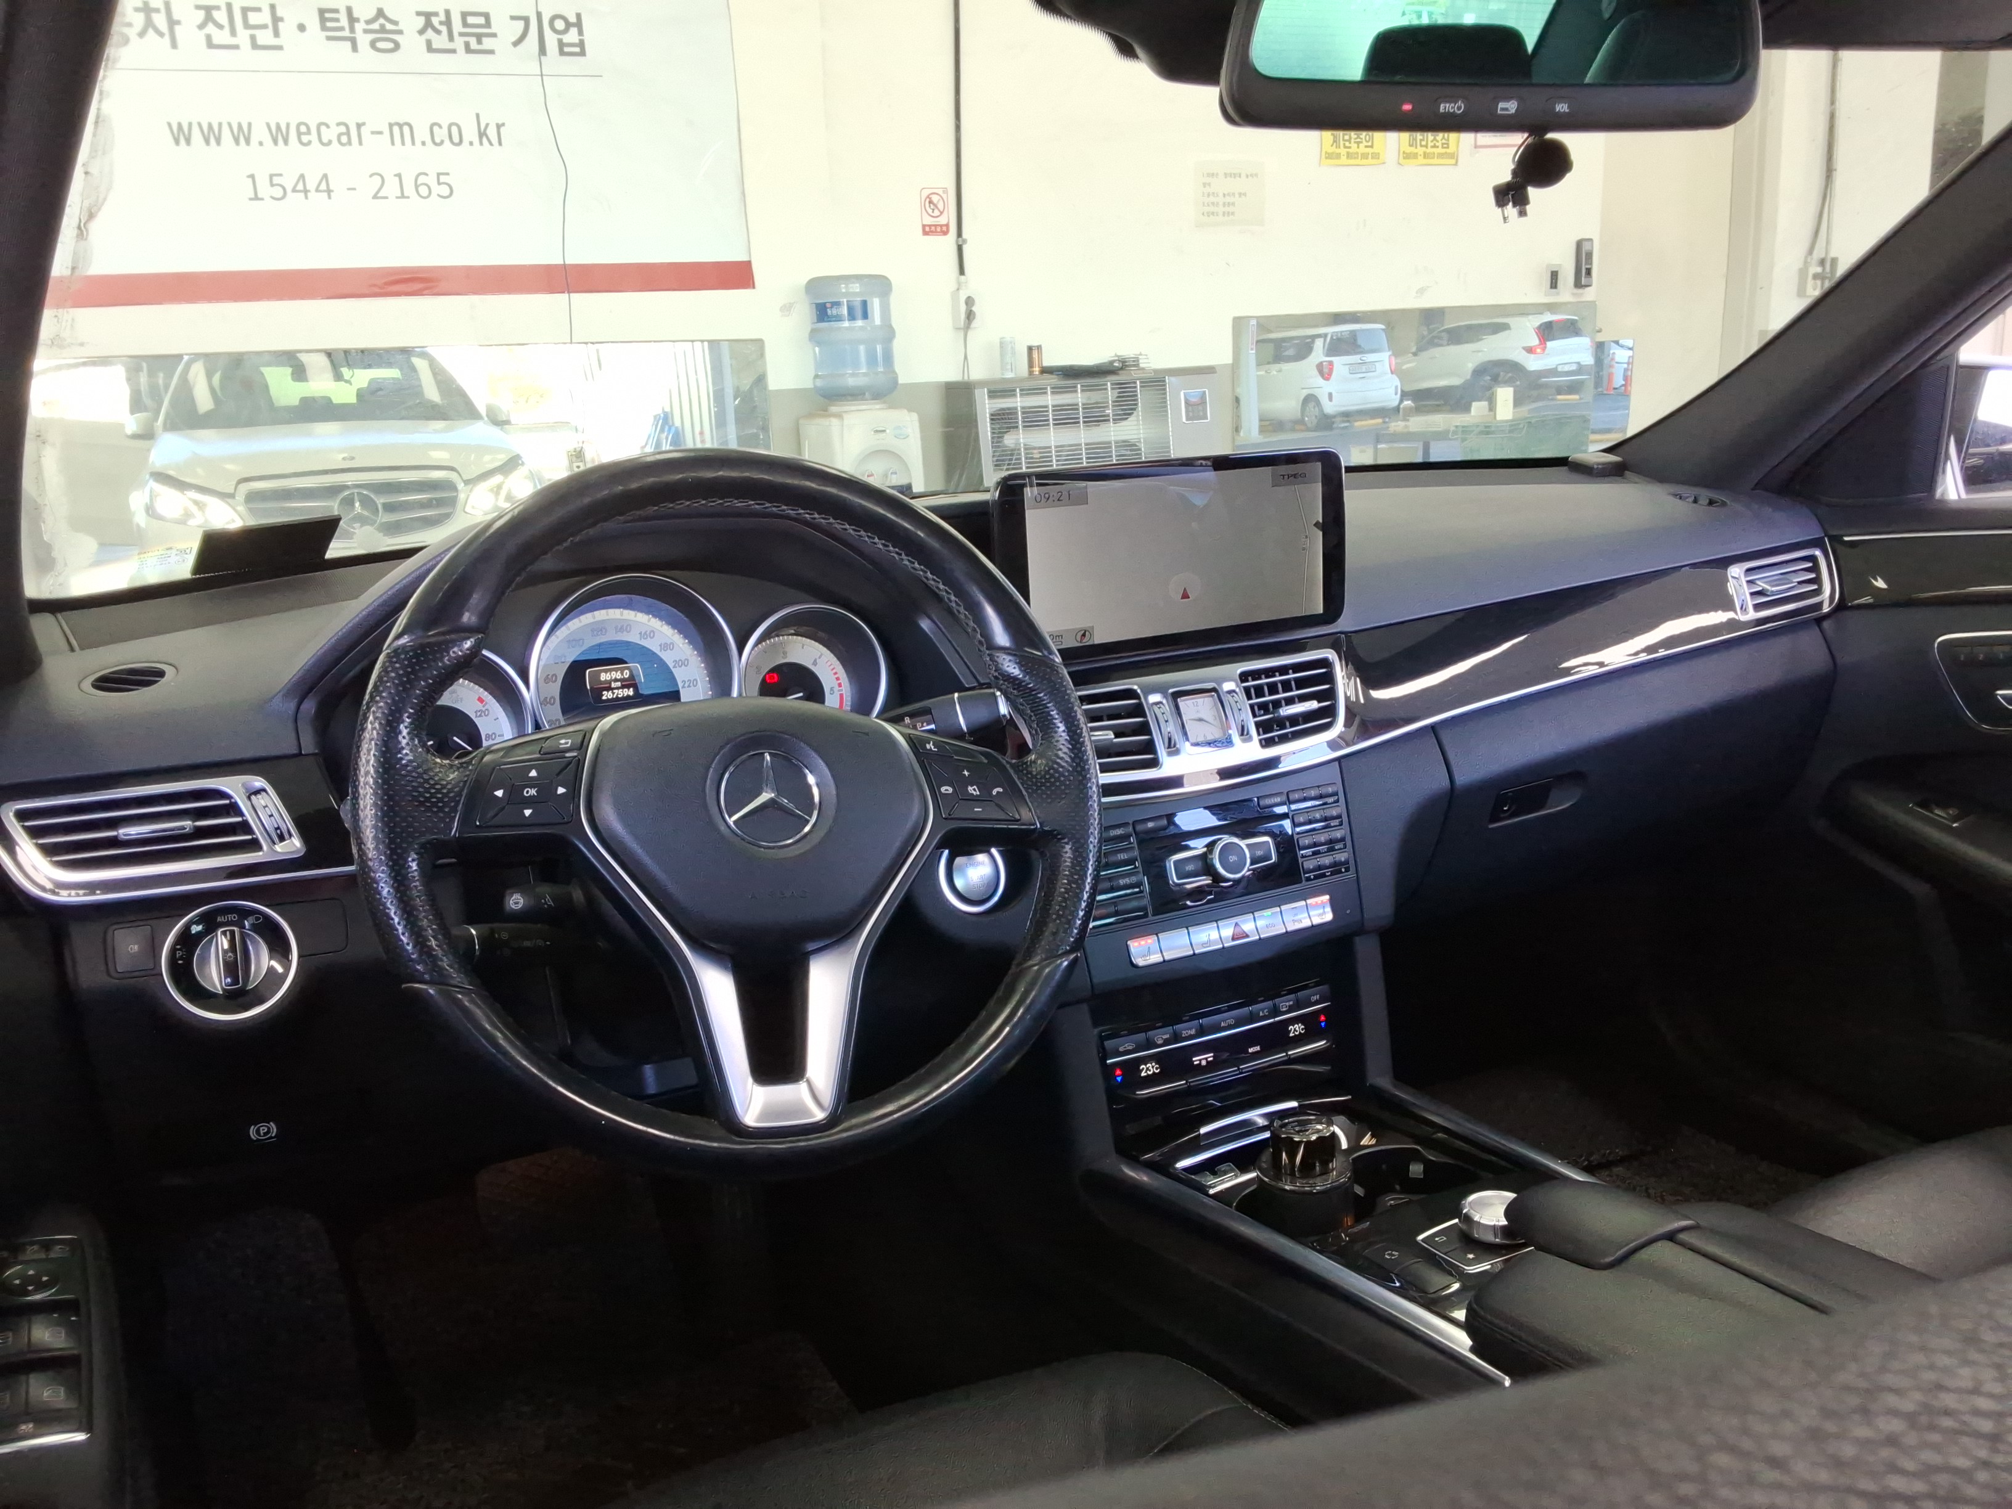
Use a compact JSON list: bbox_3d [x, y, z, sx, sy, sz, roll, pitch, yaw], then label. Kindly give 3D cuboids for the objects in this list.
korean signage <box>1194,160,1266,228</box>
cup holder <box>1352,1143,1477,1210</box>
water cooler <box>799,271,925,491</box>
[{"bbox_3d":[0.775,-1.933,5.620,0.288,0.213,0.010,-8,15,-21],"label":"korean signage"},{"bbox_3d":[0.263,0.295,1.051,0.085,0.060,0.077,-9,15,-25],"label":"cup holder"},{"bbox_3d":[-0.452,-0.793,5.217,0.285,1.420,0.310,-10,16,-28],"label":"water cooler"}]

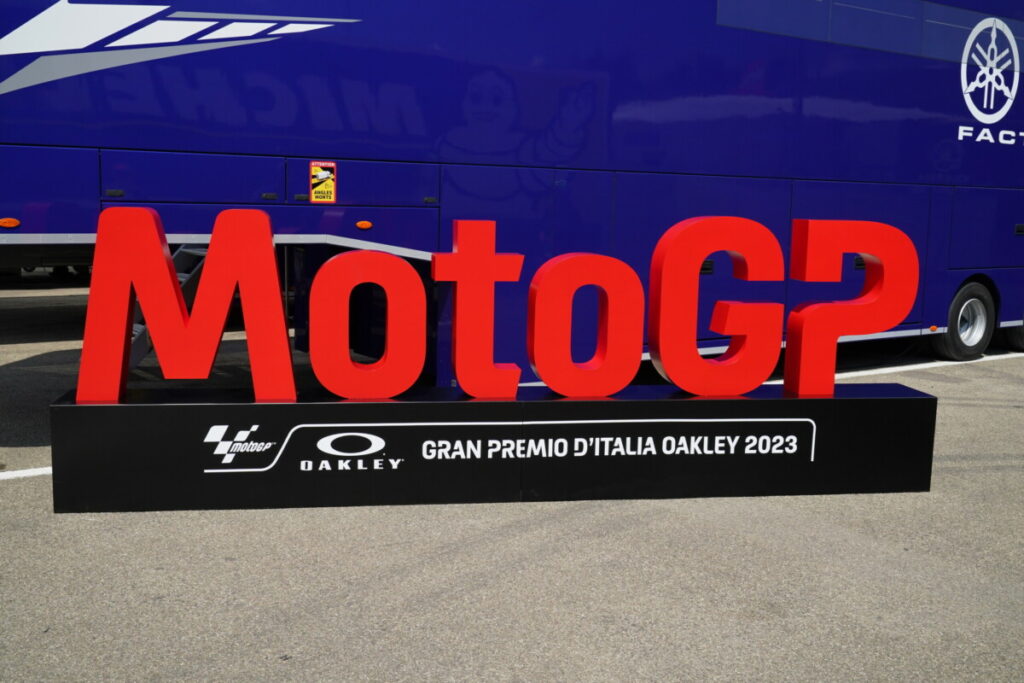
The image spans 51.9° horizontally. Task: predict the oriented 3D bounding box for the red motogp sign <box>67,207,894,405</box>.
[{"bbox_3d":[0.039,-0.187,5.284,4.205,0.913,0.194,0,8,-10],"label":"red motogp sign"}]

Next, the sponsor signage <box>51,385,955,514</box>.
[{"bbox_3d":[0.026,0.517,5.384,4.395,0.510,0.405,0,8,-10],"label":"sponsor signage"}]

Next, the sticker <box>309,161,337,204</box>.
[{"bbox_3d":[-1.112,-0.937,6.193,0.170,0.250,0.008,-4,10,-35],"label":"sticker"}]

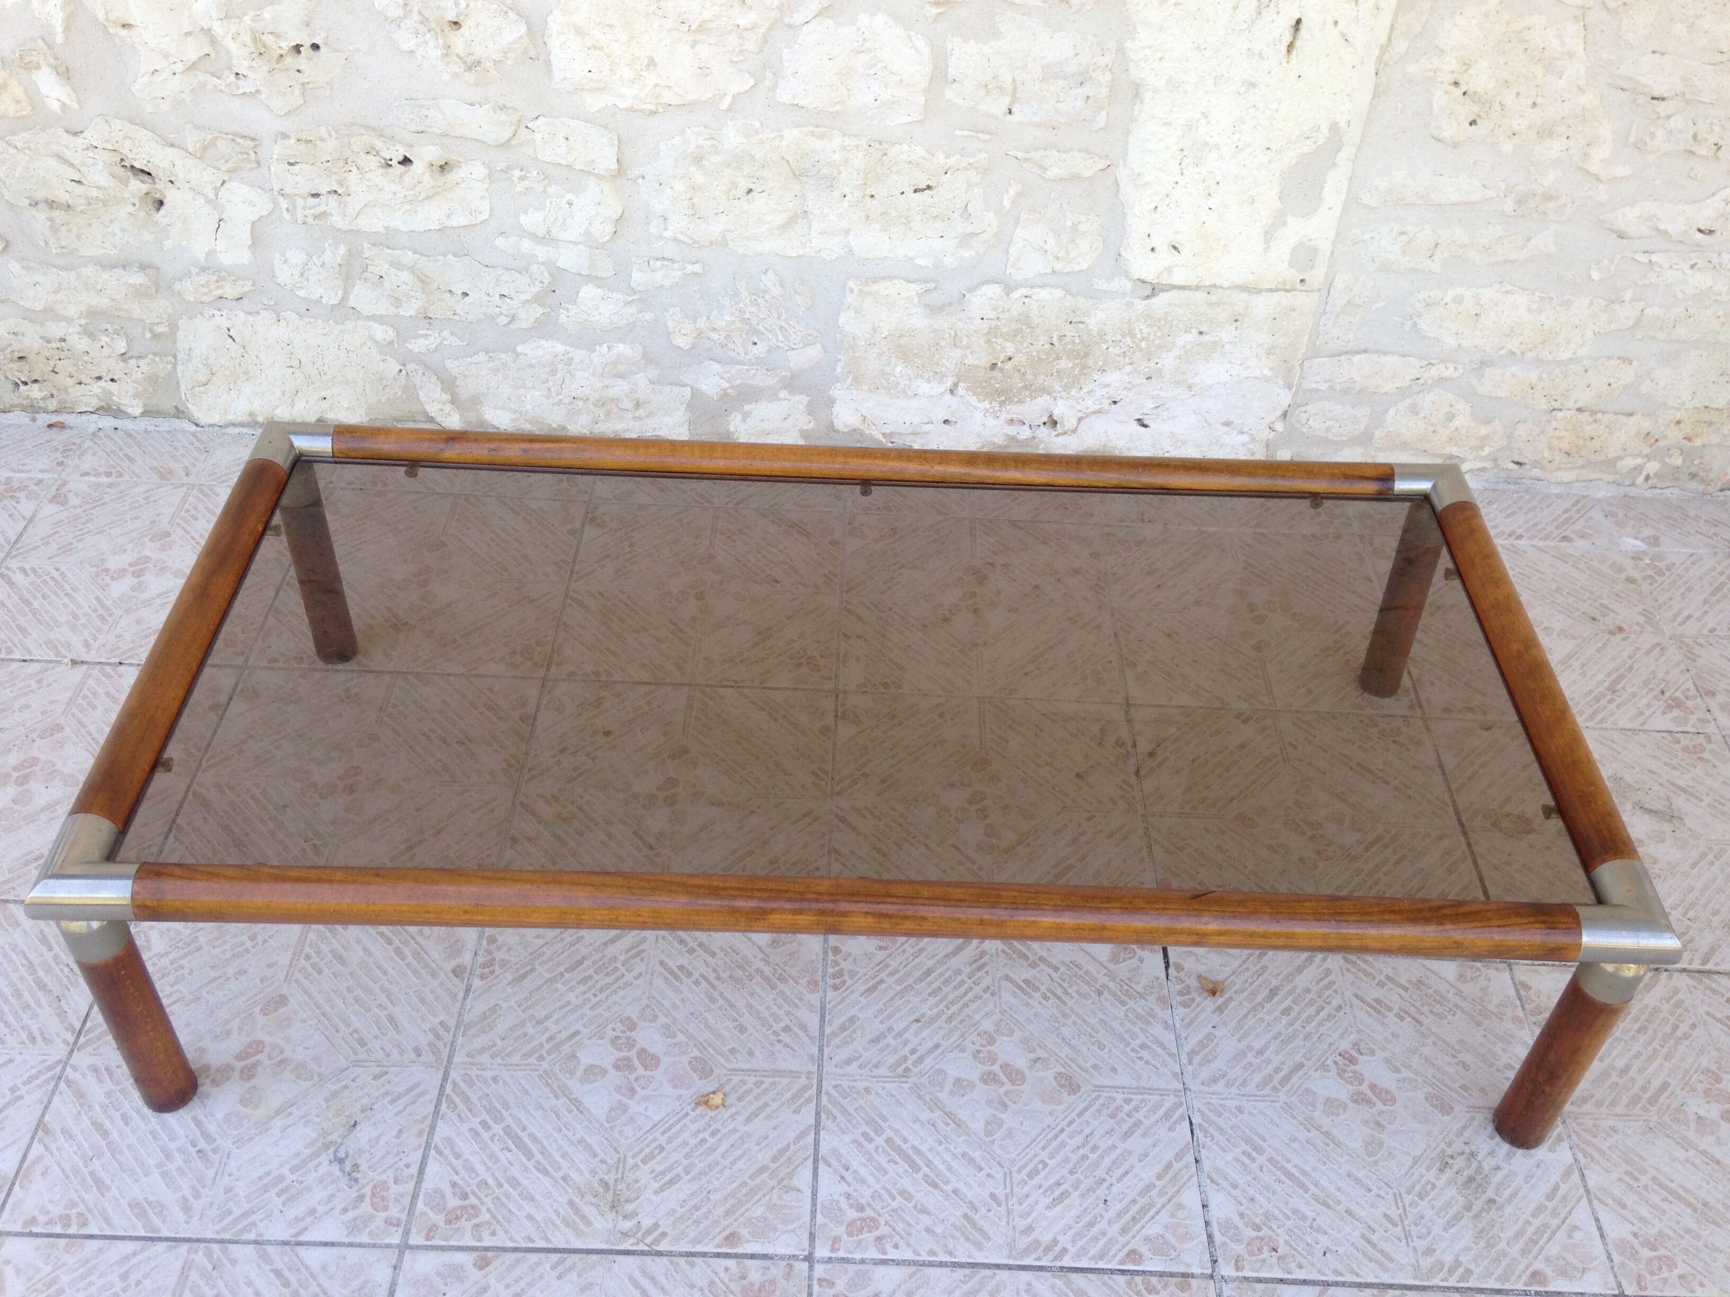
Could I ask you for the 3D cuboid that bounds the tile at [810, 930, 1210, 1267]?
[{"bbox_3d":[0.129,0.415,1.537,0.340,0.010,0.349,2,41,-1],"label":"tile"}]

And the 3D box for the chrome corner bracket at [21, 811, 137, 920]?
[{"bbox_3d":[-0.611,0.175,1.317,0.082,0.043,0.082,2,41,-1],"label":"chrome corner bracket"}]

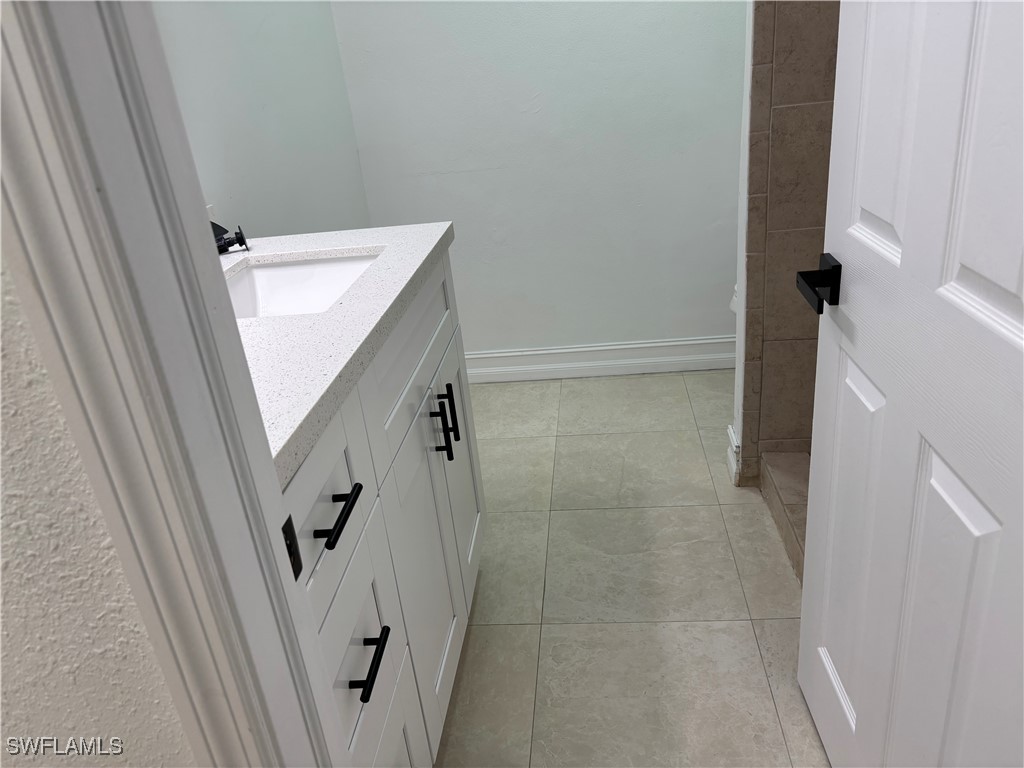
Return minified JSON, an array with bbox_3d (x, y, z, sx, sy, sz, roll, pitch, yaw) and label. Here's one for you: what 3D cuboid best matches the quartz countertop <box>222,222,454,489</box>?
[{"bbox_3d":[-0.472,-0.103,1.311,0.560,0.042,1.215,-3,24,7],"label":"quartz countertop"}]

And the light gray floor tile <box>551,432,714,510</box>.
[{"bbox_3d":[0.390,0.280,2.533,0.499,0.010,0.492,-3,24,7],"label":"light gray floor tile"}]

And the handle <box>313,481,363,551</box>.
[{"bbox_3d":[-0.210,0.157,0.922,0.034,0.011,0.127,-3,23,7],"label":"handle"}]

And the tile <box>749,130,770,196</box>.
[{"bbox_3d":[0.636,-0.566,1.977,0.050,0.154,0.010,-3,24,7],"label":"tile"}]

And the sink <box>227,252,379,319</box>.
[{"bbox_3d":[-0.421,-0.101,1.444,0.330,0.155,0.445,-3,23,7],"label":"sink"}]

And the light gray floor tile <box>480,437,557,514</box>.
[{"bbox_3d":[-0.107,0.307,2.595,0.499,0.010,0.492,-3,24,7],"label":"light gray floor tile"}]

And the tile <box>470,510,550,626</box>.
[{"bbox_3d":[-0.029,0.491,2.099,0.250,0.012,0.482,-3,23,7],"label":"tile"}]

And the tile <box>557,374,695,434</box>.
[{"bbox_3d":[0.435,0.079,2.980,0.499,0.010,0.497,-3,24,7],"label":"tile"}]

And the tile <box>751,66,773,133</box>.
[{"bbox_3d":[0.621,-0.709,1.914,0.050,0.153,0.010,-3,24,7],"label":"tile"}]

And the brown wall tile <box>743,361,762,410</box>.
[{"bbox_3d":[0.695,0.006,2.228,0.050,0.153,0.010,-3,24,7],"label":"brown wall tile"}]

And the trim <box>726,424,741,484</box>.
[{"bbox_3d":[0.684,0.221,2.358,0.017,0.142,0.135,-3,23,7],"label":"trim"}]

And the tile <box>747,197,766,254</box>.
[{"bbox_3d":[0.651,-0.423,2.039,0.050,0.153,0.010,-3,24,7],"label":"tile"}]

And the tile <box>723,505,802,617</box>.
[{"bbox_3d":[0.654,0.457,2.014,0.142,0.012,0.482,-3,23,7],"label":"tile"}]

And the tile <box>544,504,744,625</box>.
[{"bbox_3d":[0.339,0.472,2.053,0.490,0.012,0.482,-3,23,7],"label":"tile"}]

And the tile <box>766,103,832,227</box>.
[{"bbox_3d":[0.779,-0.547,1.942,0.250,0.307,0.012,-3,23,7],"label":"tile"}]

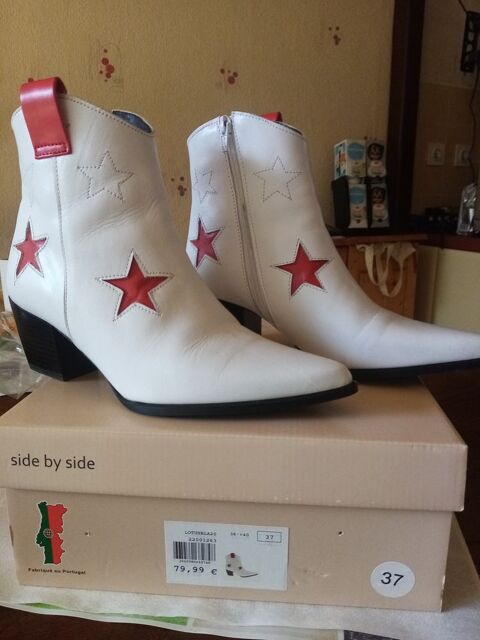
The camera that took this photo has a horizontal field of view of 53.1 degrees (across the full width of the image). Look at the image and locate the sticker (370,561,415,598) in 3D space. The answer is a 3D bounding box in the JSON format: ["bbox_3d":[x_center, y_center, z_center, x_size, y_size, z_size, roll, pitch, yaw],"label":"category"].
[{"bbox_3d":[0.104,0.177,0.328,0.030,0.030,0.003,1,15,5],"label":"sticker"}]

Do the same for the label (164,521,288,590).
[{"bbox_3d":[-0.010,0.164,0.334,0.085,0.052,0.003,1,15,5],"label":"label"}]

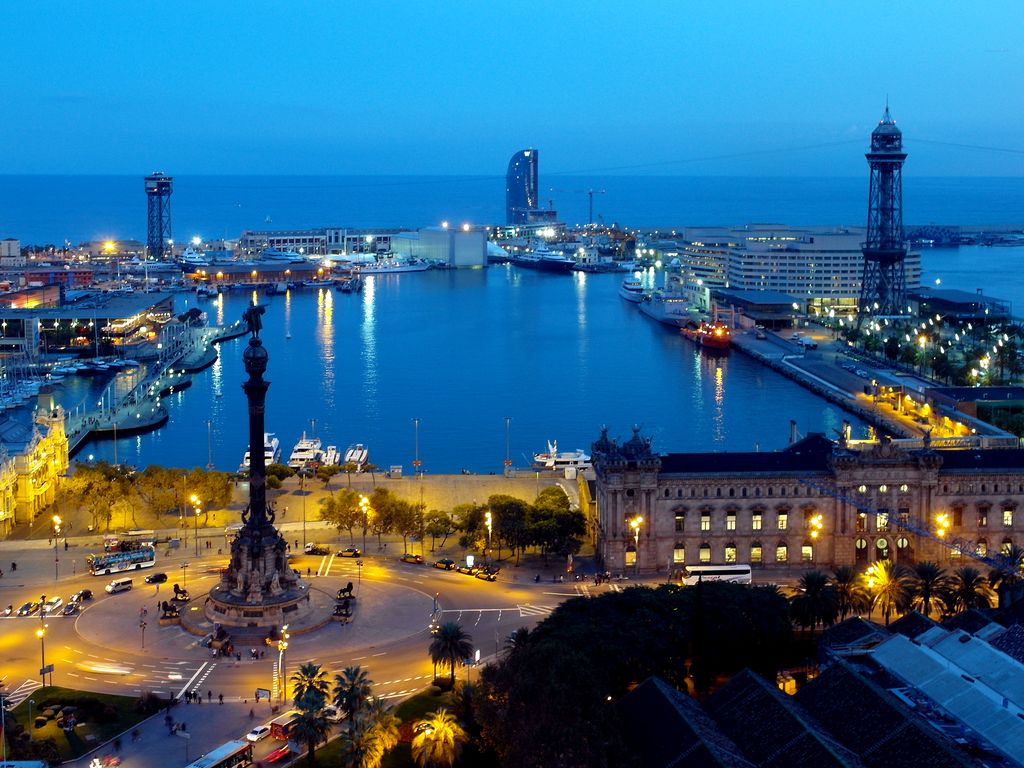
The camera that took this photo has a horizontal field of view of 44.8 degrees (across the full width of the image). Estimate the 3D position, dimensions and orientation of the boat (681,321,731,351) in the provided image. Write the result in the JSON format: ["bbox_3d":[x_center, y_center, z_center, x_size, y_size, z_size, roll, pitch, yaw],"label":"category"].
[{"bbox_3d":[97.130,-27.940,627.300,13.500,12.000,54.000,0,10,-4],"label":"boat"}]

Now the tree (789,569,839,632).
[{"bbox_3d":[55.341,39.605,227.044,8.373,11.820,8.373,0,10,0],"label":"tree"}]

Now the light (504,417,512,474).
[{"bbox_3d":[-1.084,17.590,351.839,1.674,16.844,2.167,0,10,0],"label":"light"}]

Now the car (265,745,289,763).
[{"bbox_3d":[-31.860,50.200,168.800,1.800,1.500,4.300,6,11,29],"label":"car"}]

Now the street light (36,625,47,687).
[{"bbox_3d":[-72.340,41.820,191.220,1.100,10.200,1.300,5,11,28],"label":"street light"}]

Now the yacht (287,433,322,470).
[{"bbox_3d":[-60.085,18.904,370.055,6.796,11.032,22.655,0,10,2],"label":"yacht"}]

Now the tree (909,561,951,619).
[{"bbox_3d":[76.180,38.560,226.330,8.000,13.330,8.000,0,10,0],"label":"tree"}]

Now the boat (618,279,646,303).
[{"bbox_3d":[74.890,-60.170,790.940,11.000,13.000,40.000,-1,10,-8],"label":"boat"}]

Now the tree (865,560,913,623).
[{"bbox_3d":[68.930,38.460,226.260,8.600,13.520,8.600,0,10,0],"label":"tree"}]

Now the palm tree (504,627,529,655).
[{"bbox_3d":[1.580,44.270,204.790,6.200,9.040,6.200,0,10,0],"label":"palm tree"}]

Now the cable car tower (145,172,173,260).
[{"bbox_3d":[-327.390,-153.620,1145.710,18.500,81.130,18.500,8,13,38],"label":"cable car tower"}]

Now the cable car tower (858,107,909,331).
[{"bbox_3d":[192.000,-85.090,638.290,24.500,111.000,24.500,3,10,17],"label":"cable car tower"}]

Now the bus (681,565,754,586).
[{"bbox_3d":[39.380,37.120,239.510,12.900,3.600,2.550,-1,10,-4],"label":"bus"}]

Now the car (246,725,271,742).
[{"bbox_3d":[-37.519,51.879,186.252,1.753,1.458,4.186,6,11,31],"label":"car"}]

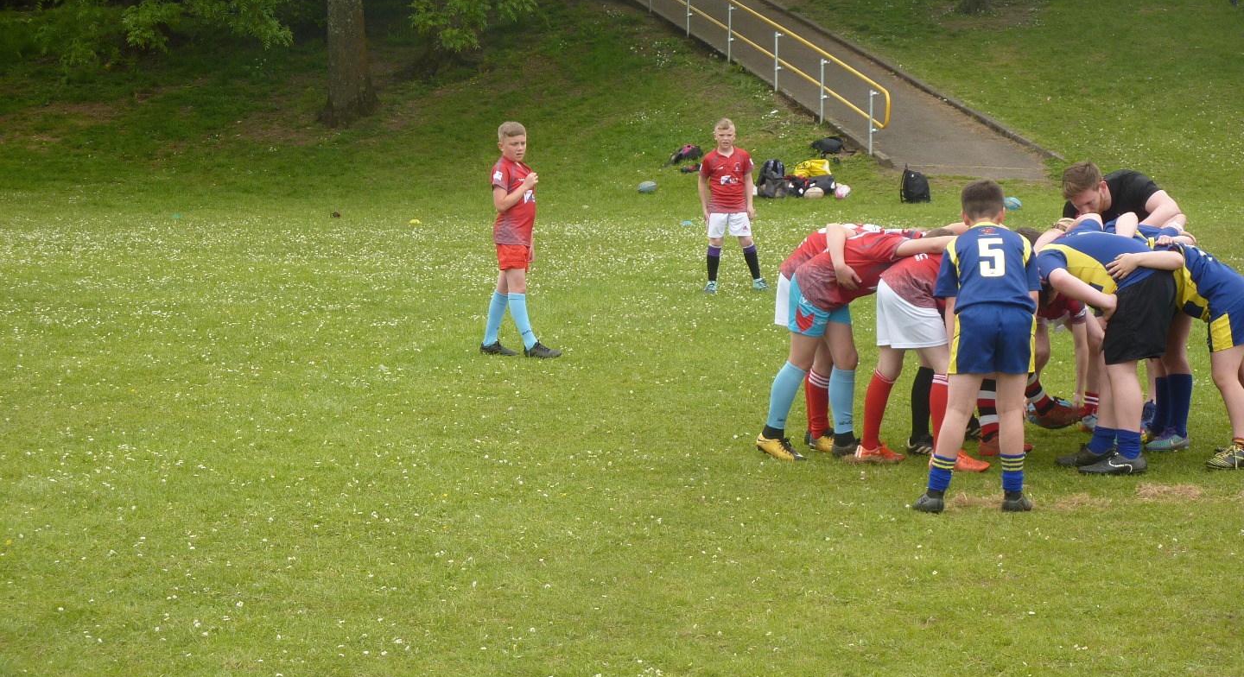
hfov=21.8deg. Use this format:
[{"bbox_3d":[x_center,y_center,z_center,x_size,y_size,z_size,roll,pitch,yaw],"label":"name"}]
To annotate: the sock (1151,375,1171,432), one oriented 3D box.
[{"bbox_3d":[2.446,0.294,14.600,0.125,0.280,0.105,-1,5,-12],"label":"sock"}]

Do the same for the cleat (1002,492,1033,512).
[{"bbox_3d":[1.501,0.617,12.260,0.090,0.085,0.240,2,5,24],"label":"cleat"}]

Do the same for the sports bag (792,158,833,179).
[{"bbox_3d":[2.544,-2.226,43.200,0.520,0.360,0.300,0,4,0],"label":"sports bag"}]

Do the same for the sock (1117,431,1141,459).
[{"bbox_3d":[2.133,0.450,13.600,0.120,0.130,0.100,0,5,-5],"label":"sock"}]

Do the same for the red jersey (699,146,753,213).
[{"bbox_3d":[0.840,-1.277,26.000,0.430,0.555,0.250,0,5,0],"label":"red jersey"}]

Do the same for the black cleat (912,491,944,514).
[{"bbox_3d":[1.268,0.678,13.400,0.088,0.095,0.235,-1,5,-21],"label":"black cleat"}]

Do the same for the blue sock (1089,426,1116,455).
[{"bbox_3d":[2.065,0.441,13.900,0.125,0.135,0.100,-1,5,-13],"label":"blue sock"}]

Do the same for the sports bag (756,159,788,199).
[{"bbox_3d":[1.967,-2.094,42.500,0.420,0.510,0.300,0,4,0],"label":"sports bag"}]

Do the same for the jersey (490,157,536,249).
[{"bbox_3d":[-0.665,-0.837,19.750,0.250,0.560,0.380,3,5,31],"label":"jersey"}]

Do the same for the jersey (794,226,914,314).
[{"bbox_3d":[1.087,-0.324,15.100,0.570,0.310,0.450,-27,6,-7],"label":"jersey"}]

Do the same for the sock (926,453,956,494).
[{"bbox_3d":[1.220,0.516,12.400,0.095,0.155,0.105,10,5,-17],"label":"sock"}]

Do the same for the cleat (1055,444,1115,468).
[{"bbox_3d":[1.958,0.493,13.620,0.275,0.100,0.100,1,4,10],"label":"cleat"}]

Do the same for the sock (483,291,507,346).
[{"bbox_3d":[-0.759,-0.120,19.500,0.115,0.330,0.100,17,12,26],"label":"sock"}]

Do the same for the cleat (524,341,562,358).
[{"bbox_3d":[-0.488,0.068,19.800,0.245,0.105,0.095,1,5,13],"label":"cleat"}]

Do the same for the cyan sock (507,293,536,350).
[{"bbox_3d":[-0.610,-0.107,19.800,0.120,0.350,0.105,-12,4,19],"label":"cyan sock"}]

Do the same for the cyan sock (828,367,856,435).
[{"bbox_3d":[0.958,0.272,14.050,0.115,0.290,0.100,1,5,18],"label":"cyan sock"}]

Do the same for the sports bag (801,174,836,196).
[{"bbox_3d":[2.707,-2.117,44.600,0.500,0.300,0.290,0,4,3],"label":"sports bag"}]

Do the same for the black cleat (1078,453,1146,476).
[{"bbox_3d":[2.027,0.522,13.370,0.280,0.100,0.100,0,4,6],"label":"black cleat"}]

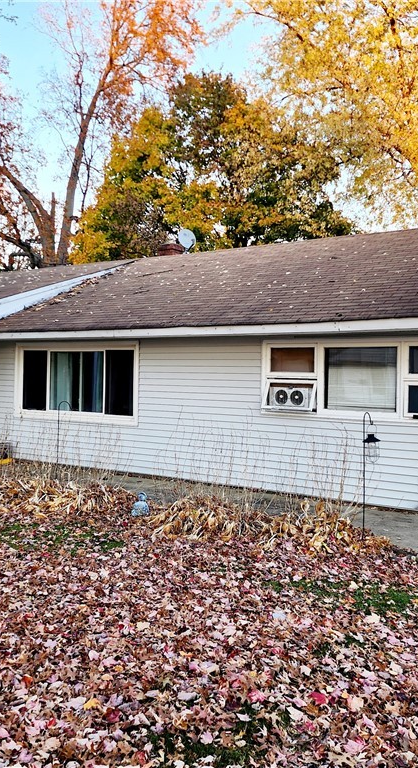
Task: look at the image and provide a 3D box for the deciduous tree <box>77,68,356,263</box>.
[{"bbox_3d":[0.220,-5.578,28.000,11.200,14.200,10.500,1,0,36],"label":"deciduous tree"}]

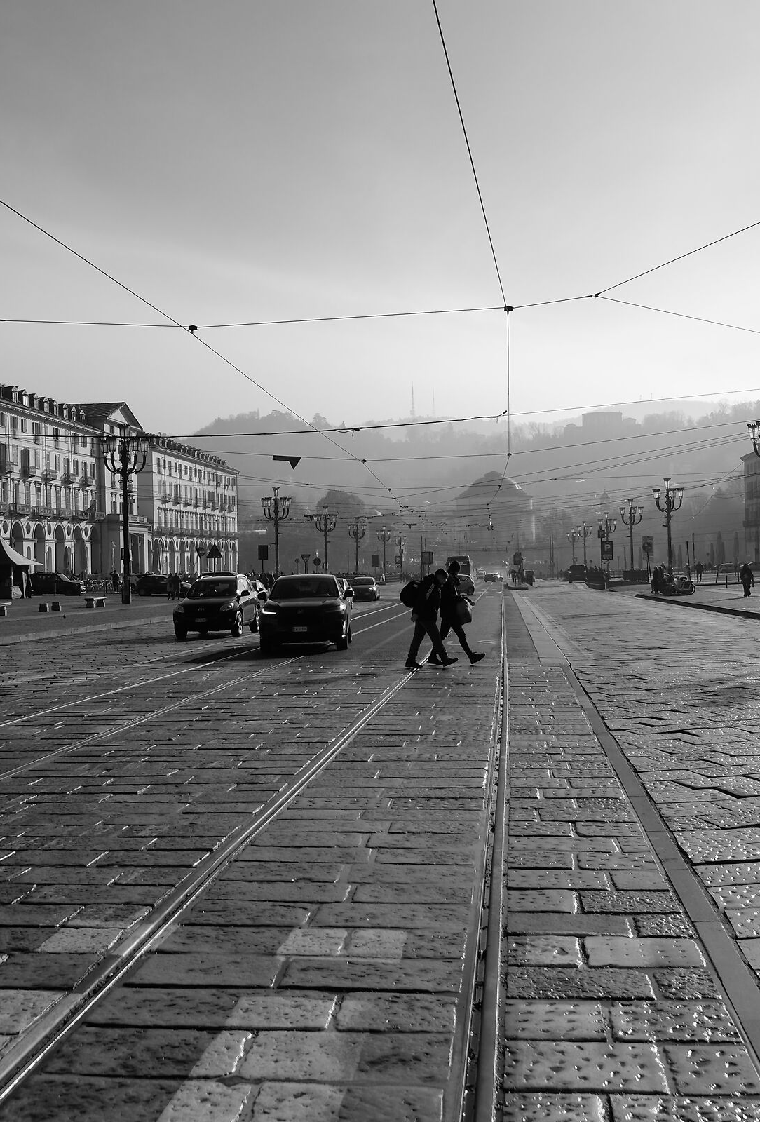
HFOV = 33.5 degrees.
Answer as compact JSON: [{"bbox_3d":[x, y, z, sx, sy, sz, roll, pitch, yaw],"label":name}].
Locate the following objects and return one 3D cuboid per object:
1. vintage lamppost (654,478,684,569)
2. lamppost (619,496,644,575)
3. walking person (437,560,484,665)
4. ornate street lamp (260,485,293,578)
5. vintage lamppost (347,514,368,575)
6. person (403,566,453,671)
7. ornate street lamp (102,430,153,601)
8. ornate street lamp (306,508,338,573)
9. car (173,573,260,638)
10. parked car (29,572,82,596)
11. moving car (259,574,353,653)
[{"bbox_3d":[25.475,-2.545,111.000,2.800,9.700,2.800,-1,0,6],"label":"vintage lamppost"},{"bbox_3d":[28.329,-2.146,142.000,2.800,9.700,2.800,-1,0,6],"label":"lamppost"},{"bbox_3d":[1.360,0.885,21.400,0.750,1.750,0.600,-1,0,6],"label":"walking person"},{"bbox_3d":[-9.246,-1.834,113.500,2.800,9.700,2.800,-1,0,6],"label":"ornate street lamp"},{"bbox_3d":[-3.154,-1.172,173.000,2.800,9.700,2.800,-1,0,6],"label":"vintage lamppost"},{"bbox_3d":[0.815,0.961,21.150,0.880,1.670,0.540,-1,0,6],"label":"person"},{"bbox_3d":[-13.762,-2.495,68.200,2.800,9.700,2.800,-1,0,6],"label":"ornate street lamp"},{"bbox_3d":[-6.624,-1.669,157.000,2.900,9.900,2.900,-1,0,6],"label":"ornate street lamp"},{"bbox_3d":[-4.353,1.160,34.009,1.790,1.670,4.350,-1,-1,4],"label":"car"},{"bbox_3d":[-23.482,1.764,92.000,3.850,1.600,1.720,-1,0,6],"label":"parked car"},{"bbox_3d":[-1.560,1.110,27.900,1.880,1.610,4.450,-1,0,3],"label":"moving car"}]

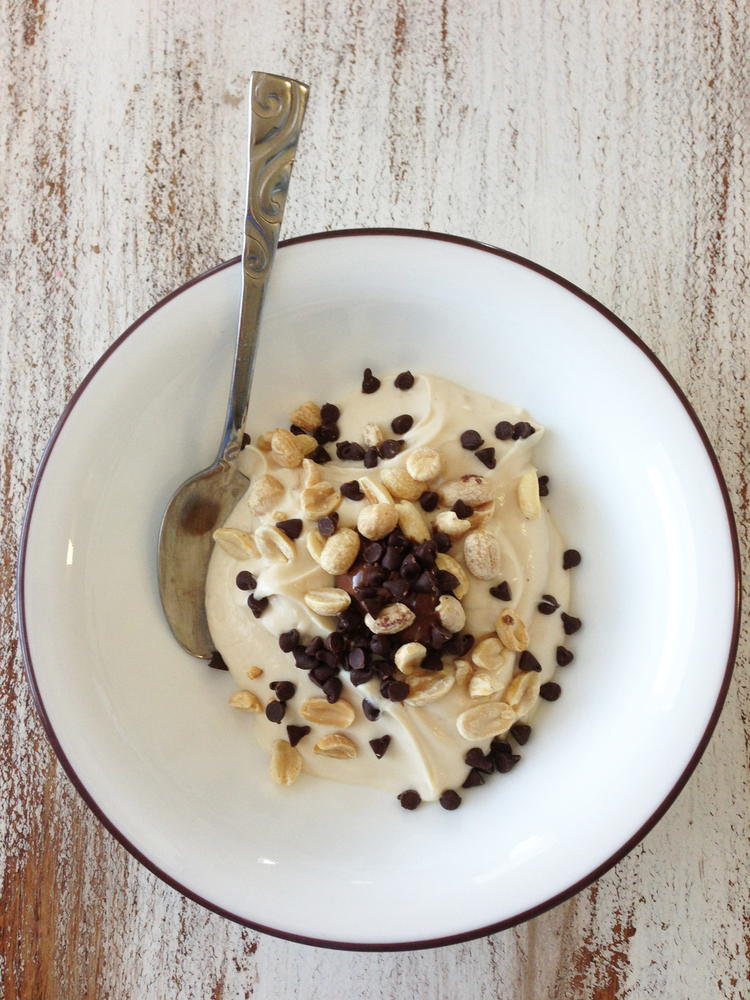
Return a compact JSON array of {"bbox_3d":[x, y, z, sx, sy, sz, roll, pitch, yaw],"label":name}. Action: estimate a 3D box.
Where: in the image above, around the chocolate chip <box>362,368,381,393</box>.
[{"bbox_3d":[-0.001,-0.036,0.284,0.006,0.006,0.006,-8,118,4],"label":"chocolate chip"}]

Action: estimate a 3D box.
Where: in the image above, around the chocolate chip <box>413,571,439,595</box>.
[{"bbox_3d":[0.014,0.024,0.271,0.006,0.006,0.006,-27,90,0],"label":"chocolate chip"}]

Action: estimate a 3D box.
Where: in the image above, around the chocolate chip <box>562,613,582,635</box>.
[{"bbox_3d":[0.059,0.037,0.285,0.006,0.006,0.006,-36,109,14],"label":"chocolate chip"}]

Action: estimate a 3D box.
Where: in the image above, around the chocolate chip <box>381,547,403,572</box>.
[{"bbox_3d":[0.005,0.017,0.271,0.006,0.006,0.006,13,123,-9],"label":"chocolate chip"}]

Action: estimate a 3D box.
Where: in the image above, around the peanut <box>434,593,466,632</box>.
[{"bbox_3d":[0.022,0.033,0.273,0.008,0.007,0.012,-26,85,-9],"label":"peanut"}]

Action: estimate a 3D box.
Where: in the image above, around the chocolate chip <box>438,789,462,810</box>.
[{"bbox_3d":[0.023,0.090,0.285,0.006,0.006,0.006,0,120,7],"label":"chocolate chip"}]

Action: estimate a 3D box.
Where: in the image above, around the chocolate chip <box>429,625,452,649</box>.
[{"bbox_3d":[0.019,0.039,0.275,0.006,0.006,0.006,30,109,-11],"label":"chocolate chip"}]

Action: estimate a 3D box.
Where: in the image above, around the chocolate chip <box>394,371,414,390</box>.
[{"bbox_3d":[0.009,-0.035,0.283,0.006,0.006,0.006,0,120,21],"label":"chocolate chip"}]

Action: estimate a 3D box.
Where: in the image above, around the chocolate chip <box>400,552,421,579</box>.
[{"bbox_3d":[0.010,0.019,0.270,0.006,0.006,0.006,37,66,19],"label":"chocolate chip"}]

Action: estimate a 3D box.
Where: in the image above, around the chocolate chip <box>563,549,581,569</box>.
[{"bbox_3d":[0.059,0.017,0.285,0.006,0.006,0.006,0,57,-29],"label":"chocolate chip"}]

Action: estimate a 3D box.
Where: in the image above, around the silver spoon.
[{"bbox_3d":[-0.037,-0.030,0.262,0.035,0.022,0.163,6,105,-11],"label":"silver spoon"}]

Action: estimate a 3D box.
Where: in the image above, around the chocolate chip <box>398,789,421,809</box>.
[{"bbox_3d":[0.010,0.089,0.285,0.006,0.006,0.006,0,99,-30],"label":"chocolate chip"}]

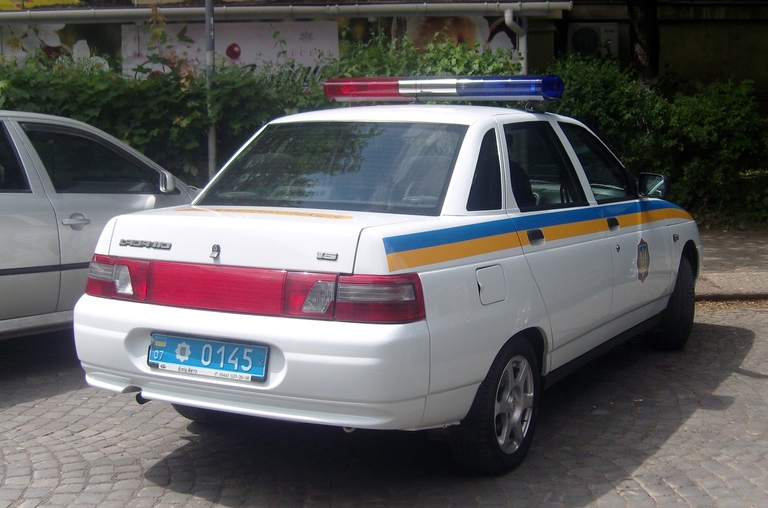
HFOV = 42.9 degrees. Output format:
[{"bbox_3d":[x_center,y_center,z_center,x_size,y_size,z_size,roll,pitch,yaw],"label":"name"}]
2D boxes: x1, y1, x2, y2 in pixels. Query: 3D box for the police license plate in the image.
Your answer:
[{"bbox_3d":[-0.611,0.351,3.357,0.530,0.125,0.020,4,-3,31],"label":"police license plate"}]

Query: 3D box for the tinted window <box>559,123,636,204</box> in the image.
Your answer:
[{"bbox_3d":[1.061,-0.447,4.839,0.050,0.424,0.741,-24,-6,31],"label":"tinted window"}]

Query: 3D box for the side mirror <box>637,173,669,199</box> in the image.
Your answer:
[{"bbox_3d":[1.361,-0.346,4.928,0.165,0.125,0.090,4,8,31],"label":"side mirror"}]

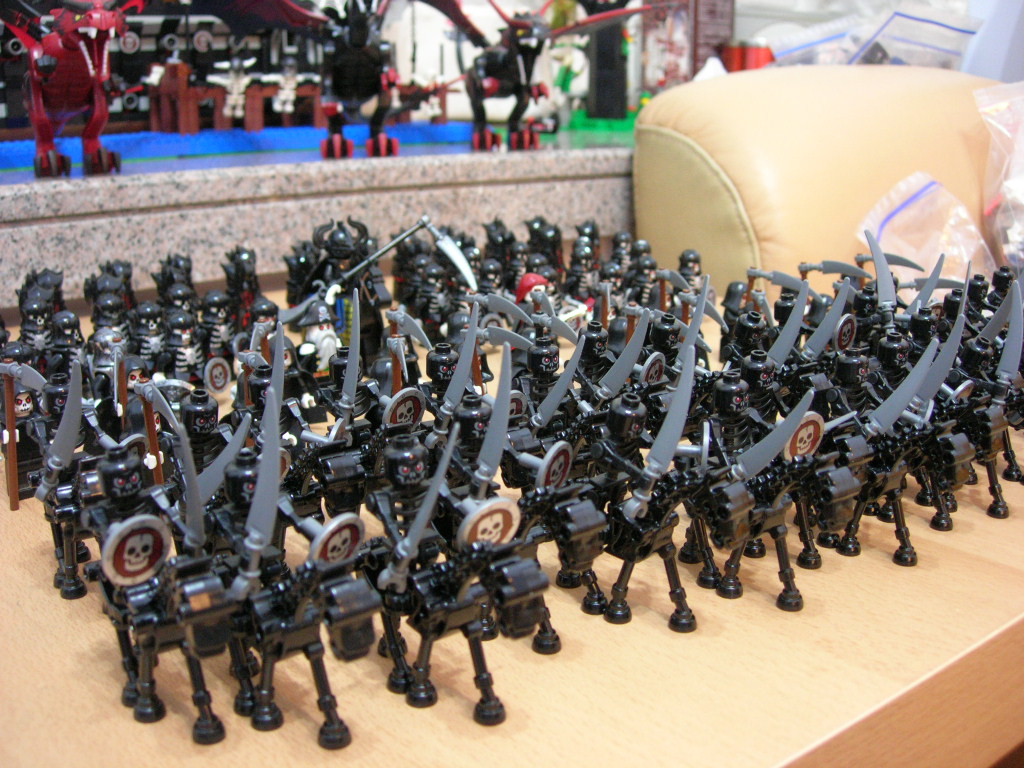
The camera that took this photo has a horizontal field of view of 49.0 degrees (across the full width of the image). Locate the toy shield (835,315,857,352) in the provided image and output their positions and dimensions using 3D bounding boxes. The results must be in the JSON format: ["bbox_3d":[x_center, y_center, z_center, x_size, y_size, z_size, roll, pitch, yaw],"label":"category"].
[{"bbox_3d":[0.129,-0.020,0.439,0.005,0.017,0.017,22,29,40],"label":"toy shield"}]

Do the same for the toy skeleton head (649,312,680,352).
[{"bbox_3d":[0.055,-0.018,0.402,0.010,0.011,0.010,0,16,0],"label":"toy skeleton head"}]

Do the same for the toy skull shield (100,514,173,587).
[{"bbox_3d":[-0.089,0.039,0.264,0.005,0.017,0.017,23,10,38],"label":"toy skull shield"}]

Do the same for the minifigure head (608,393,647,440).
[{"bbox_3d":[0.032,0.009,0.314,0.010,0.011,0.010,8,16,-2],"label":"minifigure head"}]

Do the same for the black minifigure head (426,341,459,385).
[{"bbox_3d":[-0.022,-0.007,0.358,0.010,0.011,0.010,0,16,0],"label":"black minifigure head"}]

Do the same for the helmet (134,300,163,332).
[{"bbox_3d":[-0.187,-0.034,0.580,0.014,0.015,0.015,-8,17,-28],"label":"helmet"}]

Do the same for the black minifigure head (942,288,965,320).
[{"bbox_3d":[0.191,-0.034,0.484,0.010,0.011,0.010,-6,17,-27],"label":"black minifigure head"}]

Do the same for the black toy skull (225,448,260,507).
[{"bbox_3d":[-0.064,0.022,0.271,0.010,0.011,0.010,2,14,0],"label":"black toy skull"}]

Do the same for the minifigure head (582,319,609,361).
[{"bbox_3d":[0.029,-0.015,0.391,0.010,0.011,0.010,0,16,0],"label":"minifigure head"}]

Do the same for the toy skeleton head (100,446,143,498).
[{"bbox_3d":[-0.098,0.022,0.282,0.010,0.011,0.010,-13,21,-36],"label":"toy skeleton head"}]

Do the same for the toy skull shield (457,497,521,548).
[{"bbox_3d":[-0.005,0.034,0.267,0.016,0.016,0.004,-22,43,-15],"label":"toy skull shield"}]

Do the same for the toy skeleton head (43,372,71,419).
[{"bbox_3d":[-0.138,0.003,0.342,0.010,0.011,0.010,-11,19,-43],"label":"toy skeleton head"}]

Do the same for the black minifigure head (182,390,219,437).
[{"bbox_3d":[-0.089,0.008,0.322,0.010,0.011,0.010,0,16,0],"label":"black minifigure head"}]

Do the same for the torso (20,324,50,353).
[{"bbox_3d":[-0.231,-0.020,0.546,0.009,0.013,0.017,15,22,41],"label":"torso"}]

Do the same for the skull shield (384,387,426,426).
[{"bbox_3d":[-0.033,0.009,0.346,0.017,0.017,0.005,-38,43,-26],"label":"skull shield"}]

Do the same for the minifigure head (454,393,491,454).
[{"bbox_3d":[-0.011,0.009,0.313,0.010,0.011,0.010,0,15,0],"label":"minifigure head"}]

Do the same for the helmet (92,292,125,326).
[{"bbox_3d":[-0.194,-0.036,0.544,0.015,0.013,0.013,16,22,42],"label":"helmet"}]

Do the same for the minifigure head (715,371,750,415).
[{"bbox_3d":[0.064,0.003,0.327,0.010,0.011,0.010,0,16,0],"label":"minifigure head"}]

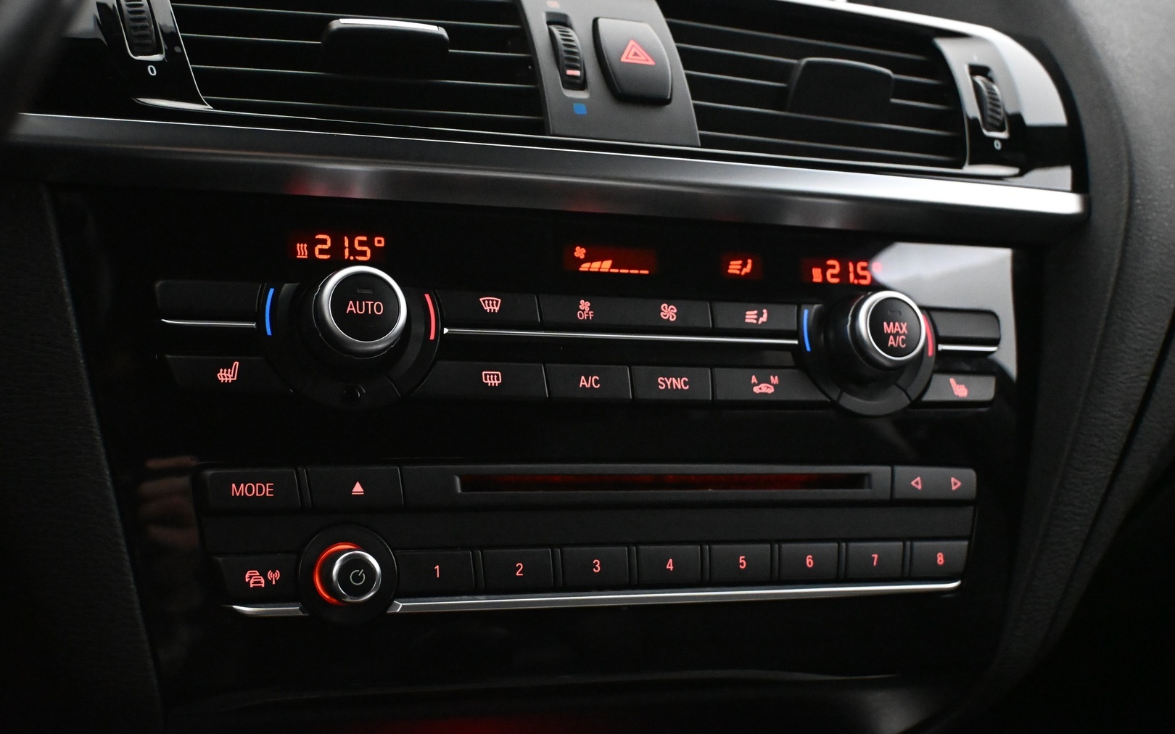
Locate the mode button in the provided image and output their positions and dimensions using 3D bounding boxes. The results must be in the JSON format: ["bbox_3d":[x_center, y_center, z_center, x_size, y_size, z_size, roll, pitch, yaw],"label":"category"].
[{"bbox_3d":[-0.085,0.031,0.370,0.025,0.011,0.005,2,-12,-22],"label":"mode button"}]

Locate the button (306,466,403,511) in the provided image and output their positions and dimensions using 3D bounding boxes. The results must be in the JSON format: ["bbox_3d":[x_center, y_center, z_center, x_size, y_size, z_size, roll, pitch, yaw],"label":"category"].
[{"bbox_3d":[-0.061,0.032,0.383,0.025,0.011,0.005,2,-6,-21],"label":"button"}]

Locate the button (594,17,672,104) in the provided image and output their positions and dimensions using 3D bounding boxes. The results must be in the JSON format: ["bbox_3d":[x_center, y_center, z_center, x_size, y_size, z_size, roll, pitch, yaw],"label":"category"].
[{"bbox_3d":[0.014,-0.091,0.441,0.020,0.007,0.032,2,55,-22],"label":"button"}]

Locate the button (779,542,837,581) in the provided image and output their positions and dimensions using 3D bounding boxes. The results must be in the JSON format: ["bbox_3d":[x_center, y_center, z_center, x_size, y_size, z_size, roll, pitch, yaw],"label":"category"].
[{"bbox_3d":[0.063,0.057,0.429,0.019,0.010,0.005,2,-6,-21],"label":"button"}]

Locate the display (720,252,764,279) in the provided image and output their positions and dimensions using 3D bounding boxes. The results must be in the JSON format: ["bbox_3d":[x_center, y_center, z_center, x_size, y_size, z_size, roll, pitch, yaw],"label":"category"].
[{"bbox_3d":[0.045,-0.030,0.435,0.015,0.008,0.003,2,-12,-22],"label":"display"}]

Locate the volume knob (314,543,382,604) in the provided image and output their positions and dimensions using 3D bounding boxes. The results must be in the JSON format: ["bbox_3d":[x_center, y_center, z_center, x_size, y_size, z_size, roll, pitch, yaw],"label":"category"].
[{"bbox_3d":[-0.059,0.052,0.369,0.015,0.015,0.011,2,-12,-22],"label":"volume knob"}]

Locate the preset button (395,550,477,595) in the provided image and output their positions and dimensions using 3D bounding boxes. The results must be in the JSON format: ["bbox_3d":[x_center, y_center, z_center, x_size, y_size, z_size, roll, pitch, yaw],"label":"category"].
[{"bbox_3d":[-0.040,0.054,0.383,0.021,0.011,0.005,2,-12,-22],"label":"preset button"}]

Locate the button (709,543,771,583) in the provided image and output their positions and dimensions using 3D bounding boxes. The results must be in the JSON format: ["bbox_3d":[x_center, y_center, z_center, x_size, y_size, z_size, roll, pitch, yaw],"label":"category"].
[{"bbox_3d":[0.042,0.056,0.417,0.020,0.011,0.005,2,-12,-22],"label":"button"}]

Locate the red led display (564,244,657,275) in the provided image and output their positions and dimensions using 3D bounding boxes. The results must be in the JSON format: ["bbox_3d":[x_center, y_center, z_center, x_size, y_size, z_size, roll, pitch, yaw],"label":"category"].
[{"bbox_3d":[0.006,-0.030,0.419,0.029,0.008,0.003,2,-12,-22],"label":"red led display"}]

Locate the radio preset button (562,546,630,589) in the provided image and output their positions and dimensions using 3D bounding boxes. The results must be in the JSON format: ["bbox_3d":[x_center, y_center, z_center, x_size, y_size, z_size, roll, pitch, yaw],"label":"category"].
[{"bbox_3d":[0.002,0.055,0.405,0.019,0.011,0.005,2,-6,-21],"label":"radio preset button"}]

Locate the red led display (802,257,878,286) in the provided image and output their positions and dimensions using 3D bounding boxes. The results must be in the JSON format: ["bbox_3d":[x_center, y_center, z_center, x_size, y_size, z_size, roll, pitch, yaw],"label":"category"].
[{"bbox_3d":[0.077,-0.029,0.450,0.026,0.008,0.003,2,-11,-21],"label":"red led display"}]

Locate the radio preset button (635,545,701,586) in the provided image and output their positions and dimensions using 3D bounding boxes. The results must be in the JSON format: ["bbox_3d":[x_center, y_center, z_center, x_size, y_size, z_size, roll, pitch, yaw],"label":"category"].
[{"bbox_3d":[0.022,0.056,0.413,0.019,0.010,0.005,2,-6,-21],"label":"radio preset button"}]

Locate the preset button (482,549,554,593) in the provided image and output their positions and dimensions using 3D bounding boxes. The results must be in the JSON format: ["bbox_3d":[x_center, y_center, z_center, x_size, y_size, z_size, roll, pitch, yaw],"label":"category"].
[{"bbox_3d":[-0.019,0.055,0.397,0.020,0.011,0.005,2,-6,-21],"label":"preset button"}]

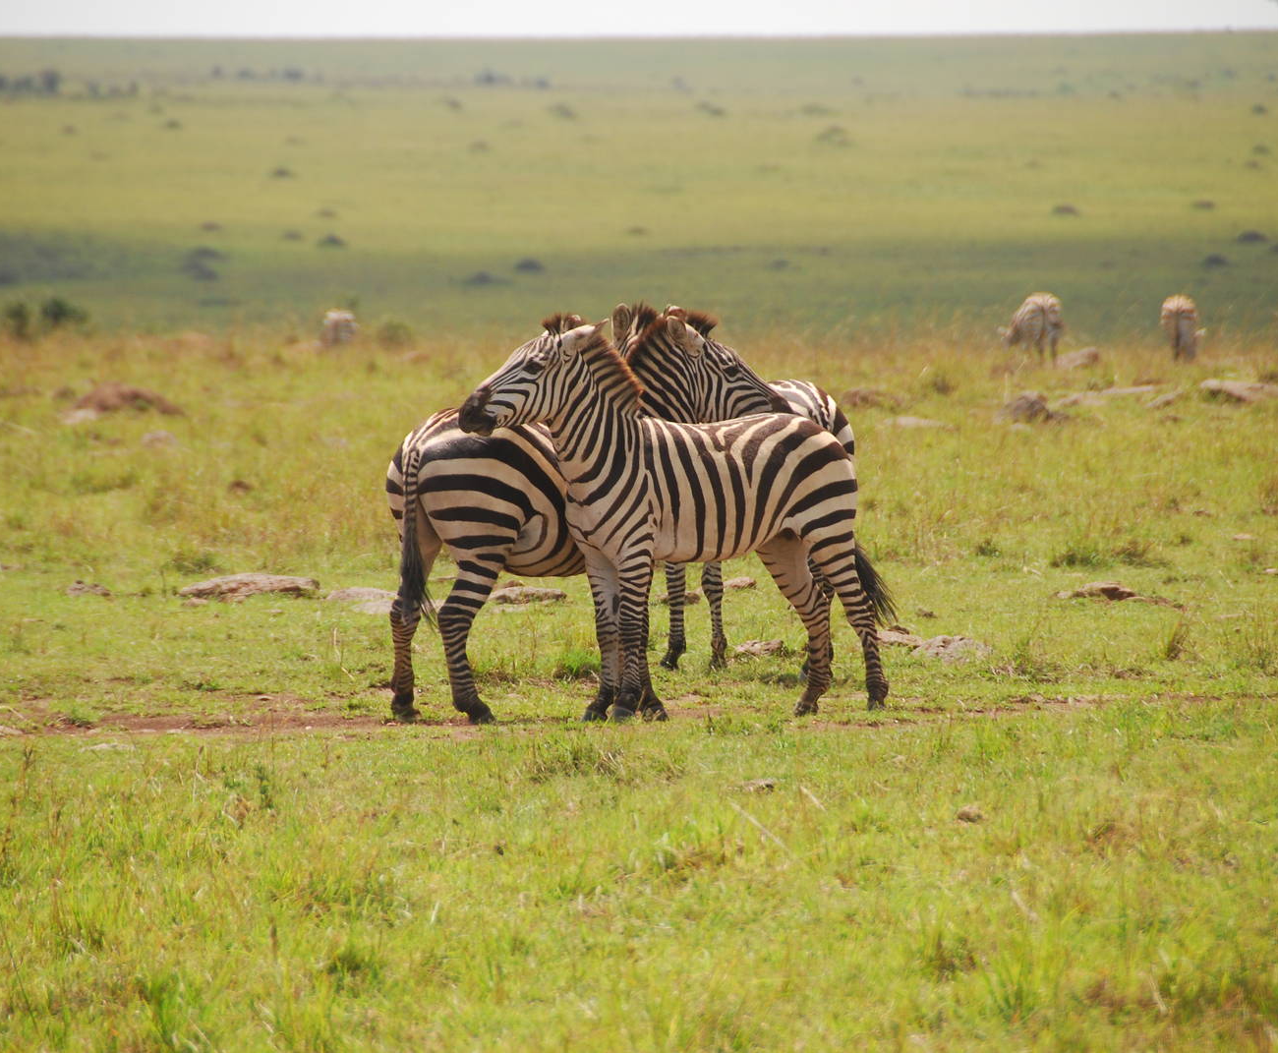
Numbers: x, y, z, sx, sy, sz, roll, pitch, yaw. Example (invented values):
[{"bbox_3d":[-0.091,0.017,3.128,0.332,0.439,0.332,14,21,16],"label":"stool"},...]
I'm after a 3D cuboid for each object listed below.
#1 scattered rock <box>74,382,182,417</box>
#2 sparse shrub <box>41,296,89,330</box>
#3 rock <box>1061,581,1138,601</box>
[{"bbox_3d":[-5.790,-1.432,148.475,1.247,0.360,0.950,0,2,0],"label":"scattered rock"},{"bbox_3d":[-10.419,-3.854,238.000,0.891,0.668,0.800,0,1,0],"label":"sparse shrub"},{"bbox_3d":[2.651,0.368,75.500,0.445,0.113,0.320,0,1,0],"label":"rock"}]

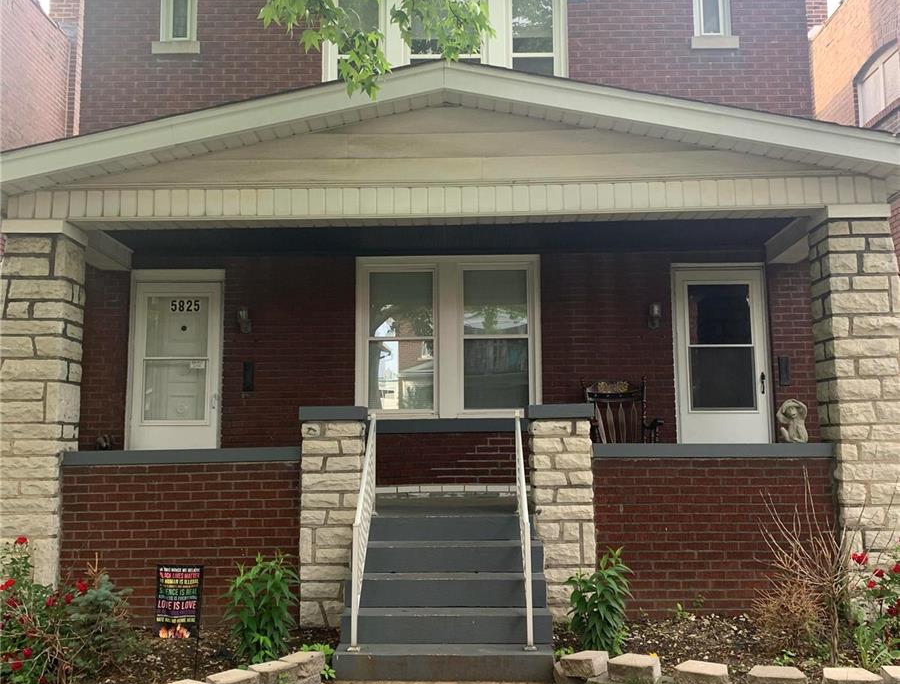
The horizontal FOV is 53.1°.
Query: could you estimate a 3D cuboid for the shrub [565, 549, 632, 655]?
[{"bbox_3d":[0.960,1.633,5.787,0.440,0.615,0.400,-1,-7,2],"label":"shrub"}]

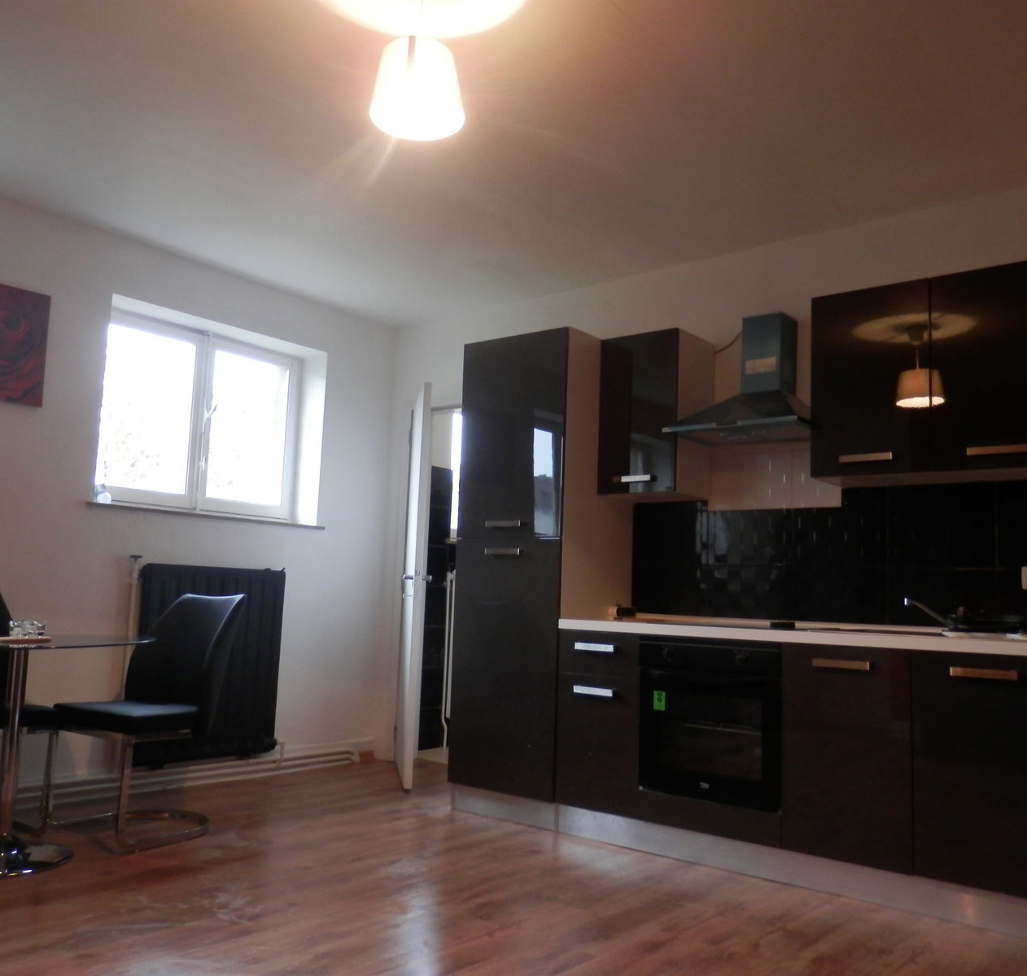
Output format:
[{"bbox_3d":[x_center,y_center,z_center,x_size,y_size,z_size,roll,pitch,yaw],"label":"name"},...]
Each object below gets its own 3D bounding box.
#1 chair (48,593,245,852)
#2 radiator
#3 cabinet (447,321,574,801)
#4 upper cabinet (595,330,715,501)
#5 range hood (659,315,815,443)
[{"bbox_3d":[-1.441,0.887,3.781,0.440,0.935,0.600,-2,-8,28],"label":"chair"},{"bbox_3d":[-1.515,0.863,4.677,0.110,0.930,0.780,-4,-9,39],"label":"radiator"},{"bbox_3d":[0.156,0.373,4.455,0.600,2.090,0.585,-4,-9,39],"label":"cabinet"},{"bbox_3d":[0.654,-0.312,4.317,0.400,0.720,0.325,-4,-9,39],"label":"upper cabinet"},{"bbox_3d":[1.002,-0.481,3.973,0.600,0.535,0.450,-4,-9,39],"label":"range hood"}]

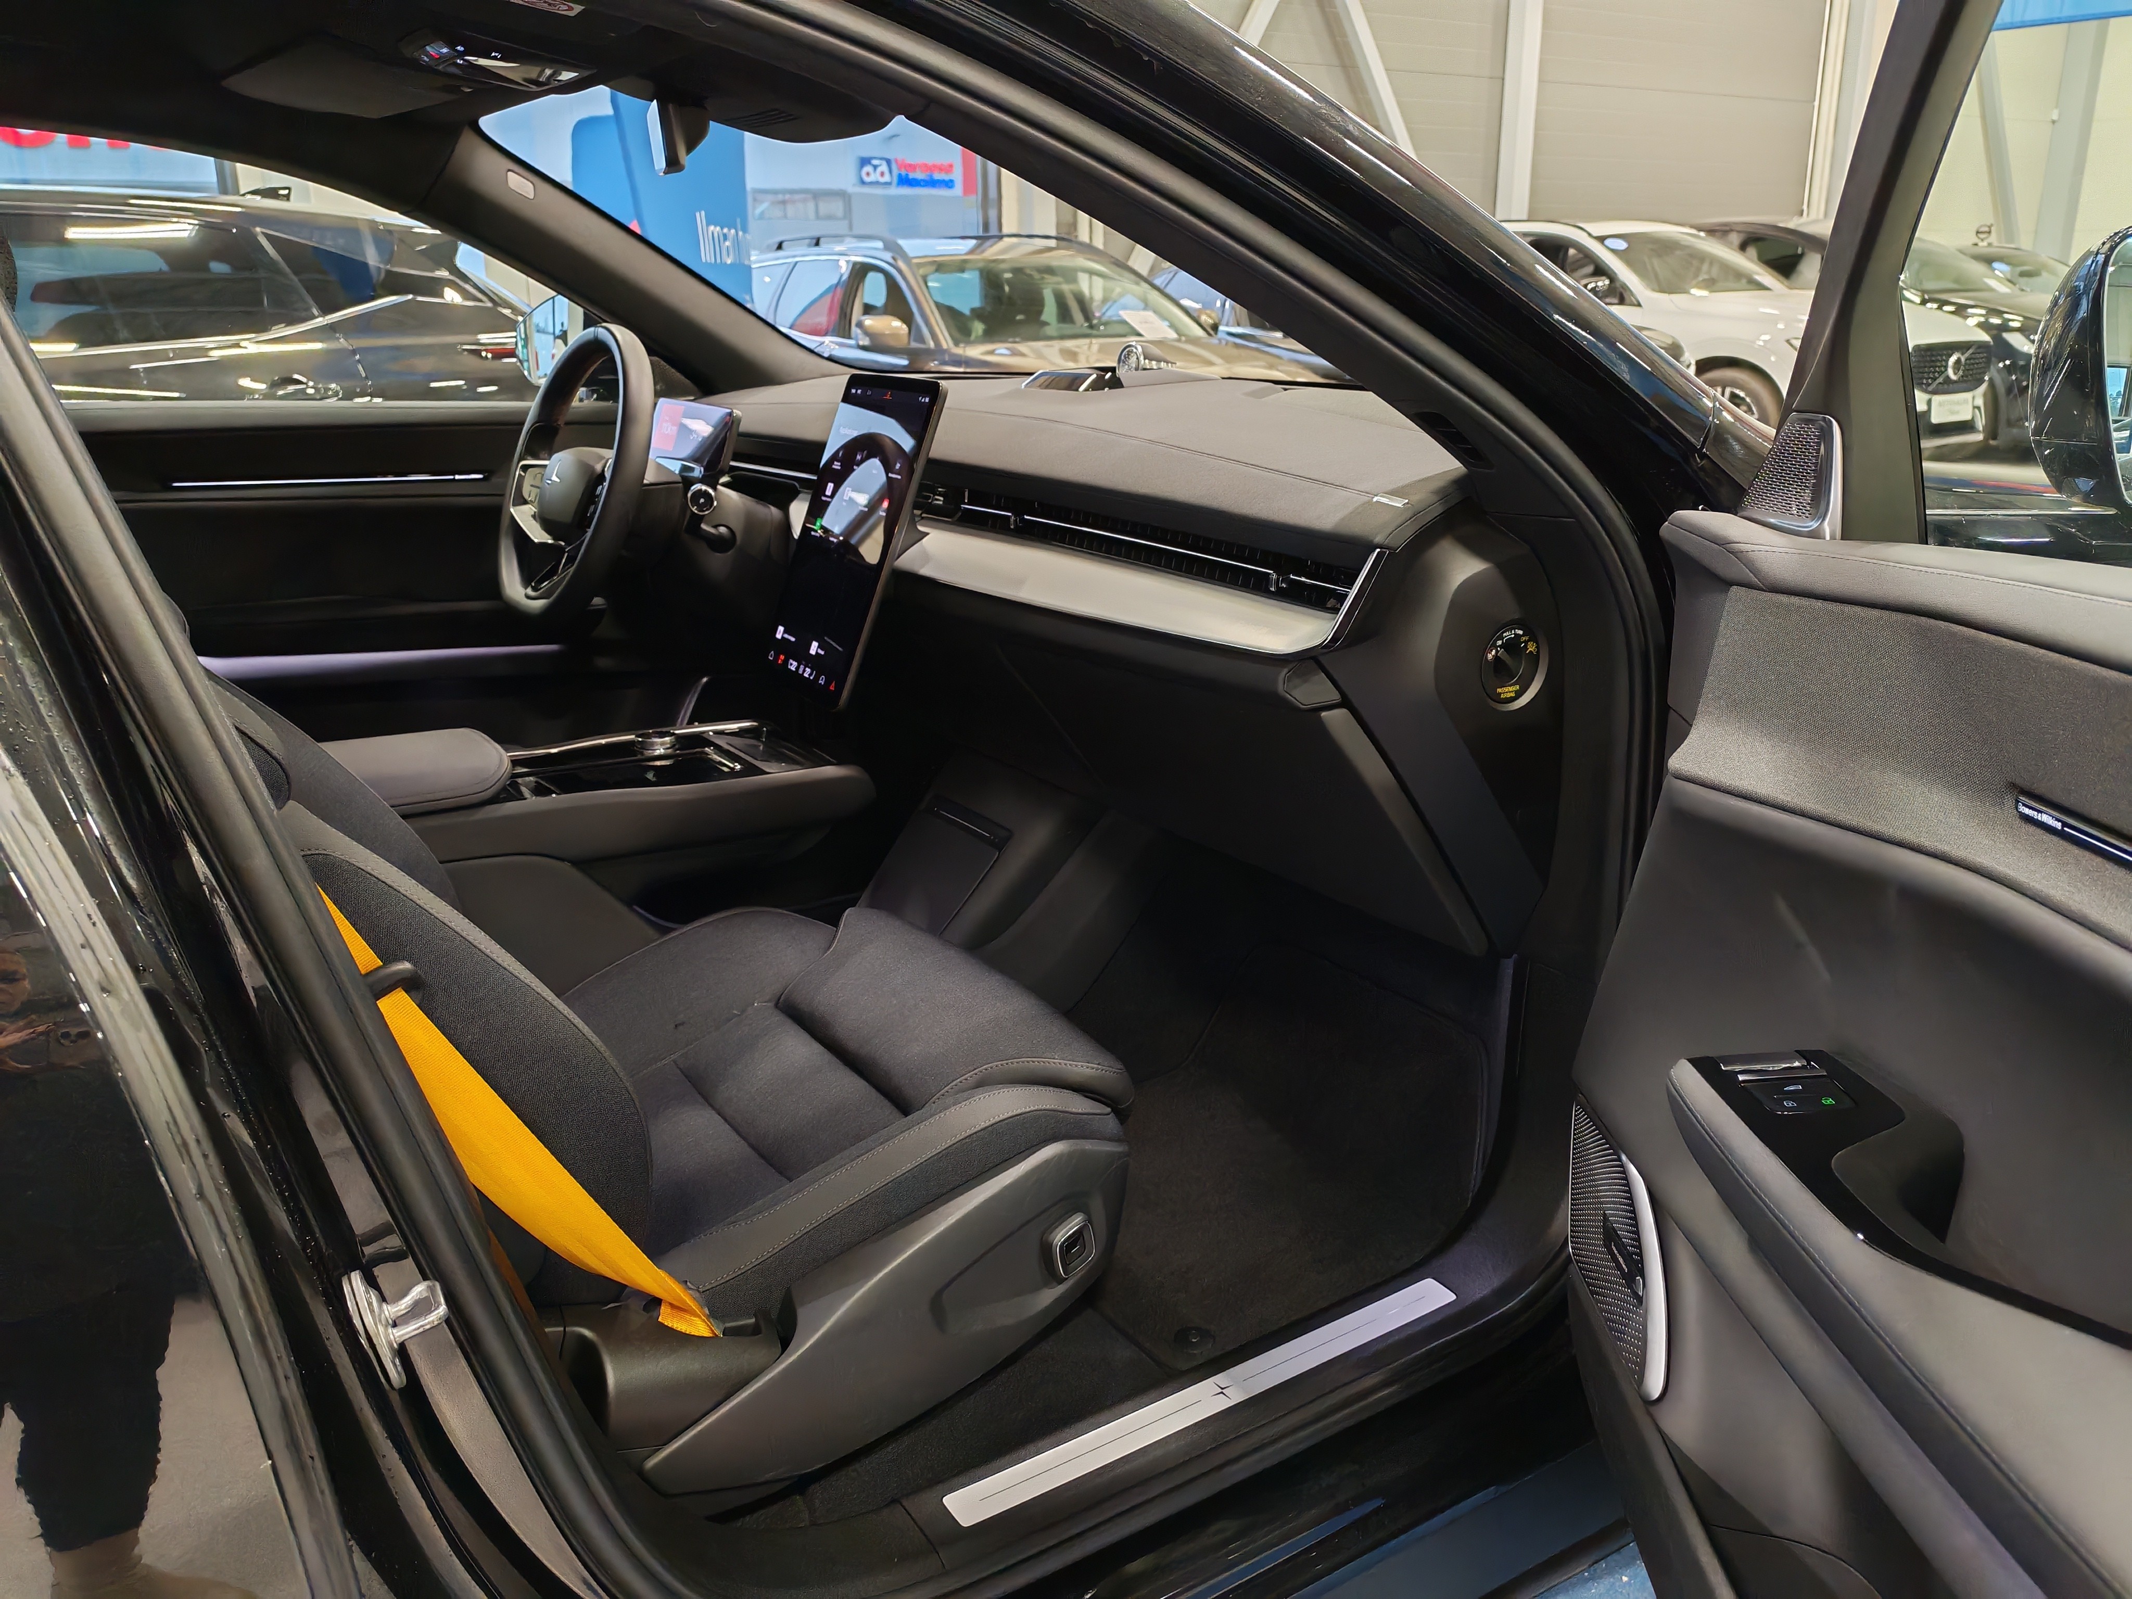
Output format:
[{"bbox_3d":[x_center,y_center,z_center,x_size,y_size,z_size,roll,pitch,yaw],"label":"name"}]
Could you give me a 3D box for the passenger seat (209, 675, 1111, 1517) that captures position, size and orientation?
[{"bbox_3d":[-0.412,-0.010,1.215,0.820,0.980,0.550,-12,21,-32],"label":"passenger seat"}]

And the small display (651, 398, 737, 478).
[{"bbox_3d":[-0.444,-0.430,1.998,0.022,0.086,0.235,8,10,-36],"label":"small display"}]

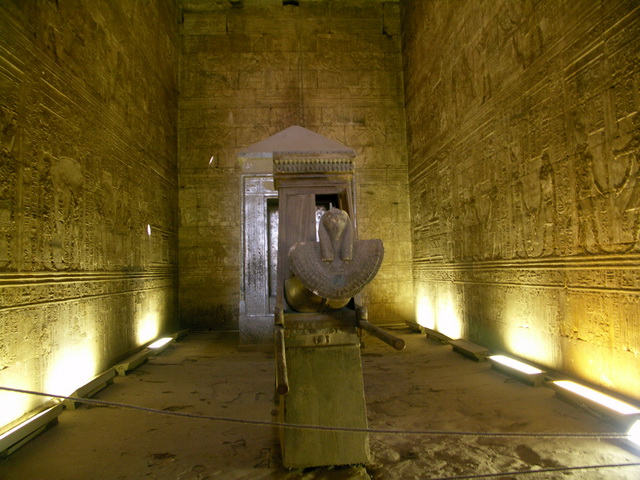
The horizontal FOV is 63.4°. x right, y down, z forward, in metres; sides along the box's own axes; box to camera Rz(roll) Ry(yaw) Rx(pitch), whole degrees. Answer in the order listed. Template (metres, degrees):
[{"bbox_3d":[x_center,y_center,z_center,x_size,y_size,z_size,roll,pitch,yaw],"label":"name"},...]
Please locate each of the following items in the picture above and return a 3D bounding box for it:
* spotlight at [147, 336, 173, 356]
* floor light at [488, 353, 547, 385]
[{"bbox_3d":[-2.931,1.976,9.536,0.235,0.158,1.265,-1,-3,-5],"label":"spotlight"},{"bbox_3d":[2.492,1.663,6.617,0.240,0.158,1.244,-1,-3,-5],"label":"floor light"}]

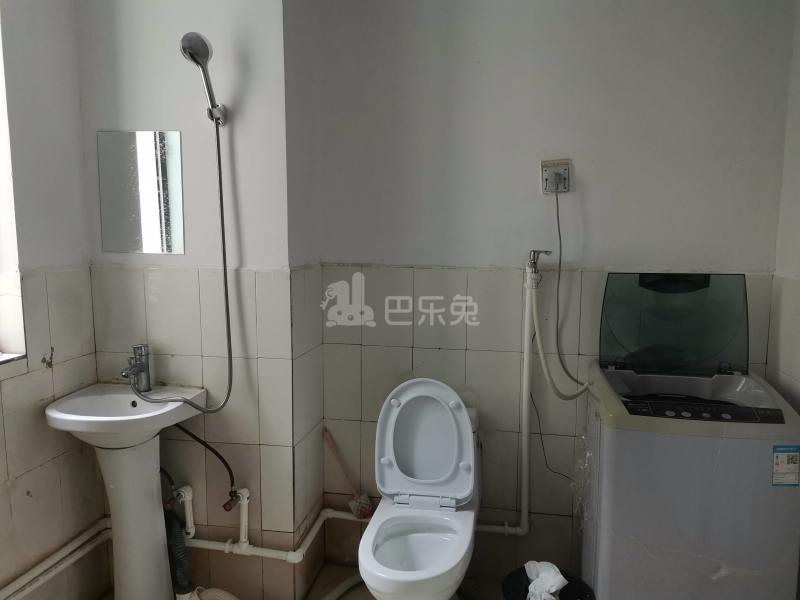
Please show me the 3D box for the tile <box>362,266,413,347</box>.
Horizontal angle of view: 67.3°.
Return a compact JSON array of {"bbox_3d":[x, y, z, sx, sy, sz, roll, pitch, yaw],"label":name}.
[{"bbox_3d":[-0.047,0.028,2.257,0.200,0.298,0.012,2,7,10],"label":"tile"}]

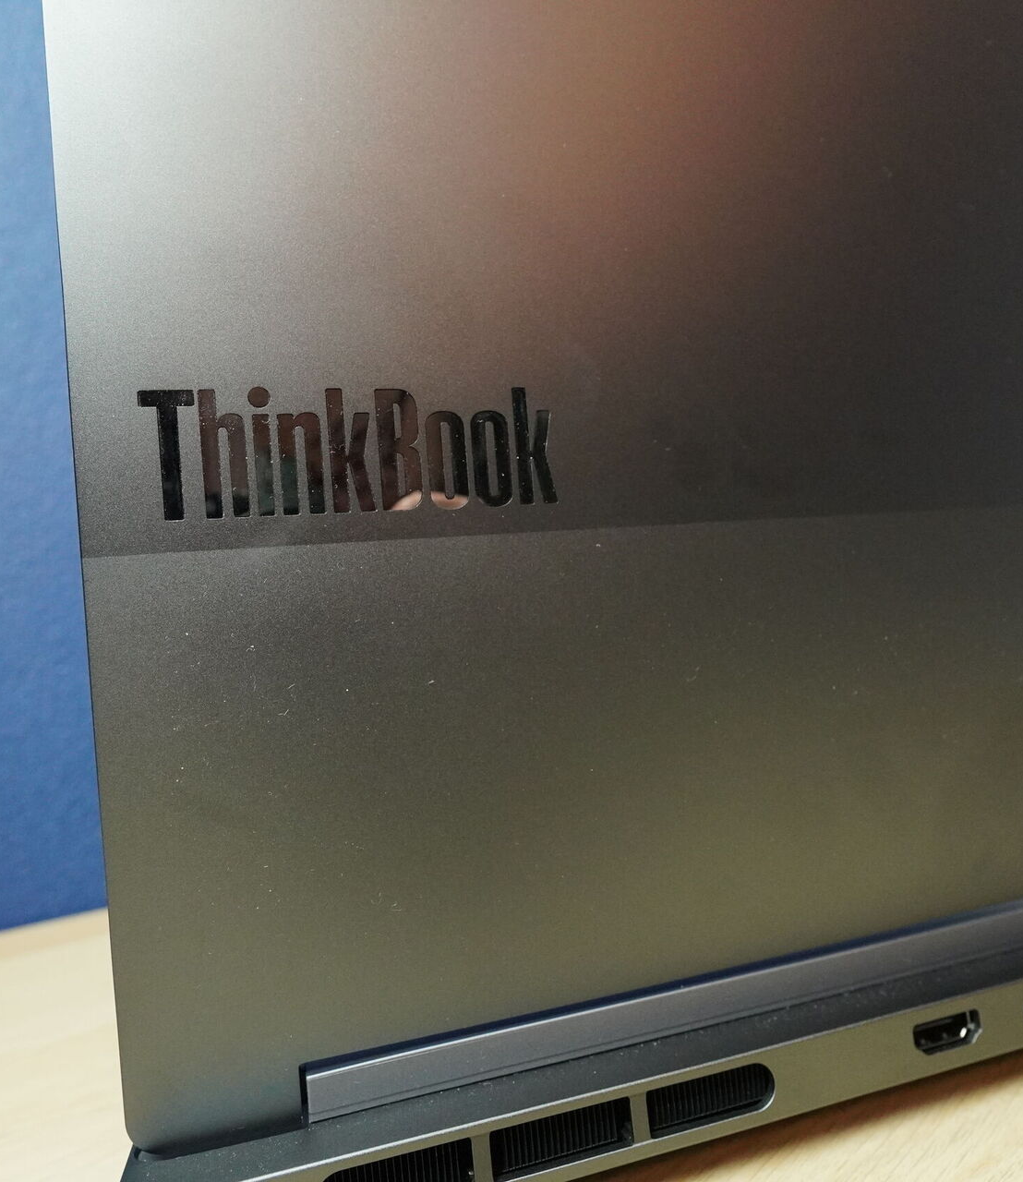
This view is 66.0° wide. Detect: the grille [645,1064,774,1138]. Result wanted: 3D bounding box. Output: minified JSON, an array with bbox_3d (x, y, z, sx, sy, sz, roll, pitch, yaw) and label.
[{"bbox_3d":[0.034,0.087,0.136,0.024,0.008,0.004,-4,-6,-16],"label":"grille"}]

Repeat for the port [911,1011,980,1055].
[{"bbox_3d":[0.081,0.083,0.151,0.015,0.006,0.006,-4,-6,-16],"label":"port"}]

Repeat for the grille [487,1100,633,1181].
[{"bbox_3d":[0.008,0.089,0.129,0.024,0.008,0.004,-4,-6,-16],"label":"grille"}]

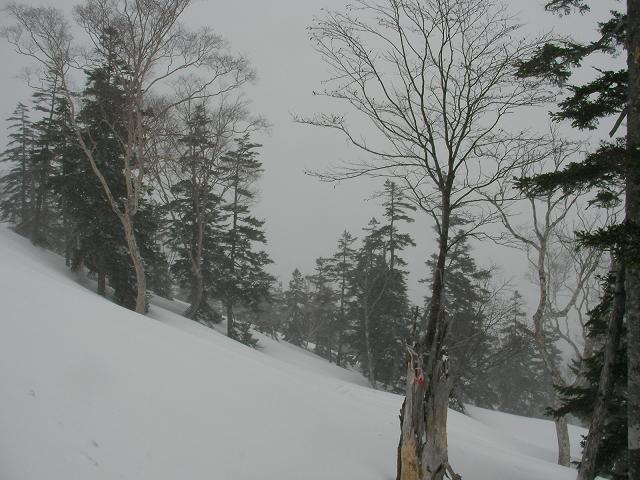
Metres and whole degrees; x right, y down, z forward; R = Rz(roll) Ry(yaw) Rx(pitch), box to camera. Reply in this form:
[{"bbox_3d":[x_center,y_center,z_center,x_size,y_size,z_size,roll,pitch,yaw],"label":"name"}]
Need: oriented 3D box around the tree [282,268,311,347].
[{"bbox_3d":[-1.238,3.555,37.000,1.470,4.110,1.470,1,1,0],"label":"tree"}]

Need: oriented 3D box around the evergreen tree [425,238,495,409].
[{"bbox_3d":[5.337,3.074,26.500,2.640,6.710,2.640,1,1,0],"label":"evergreen tree"}]

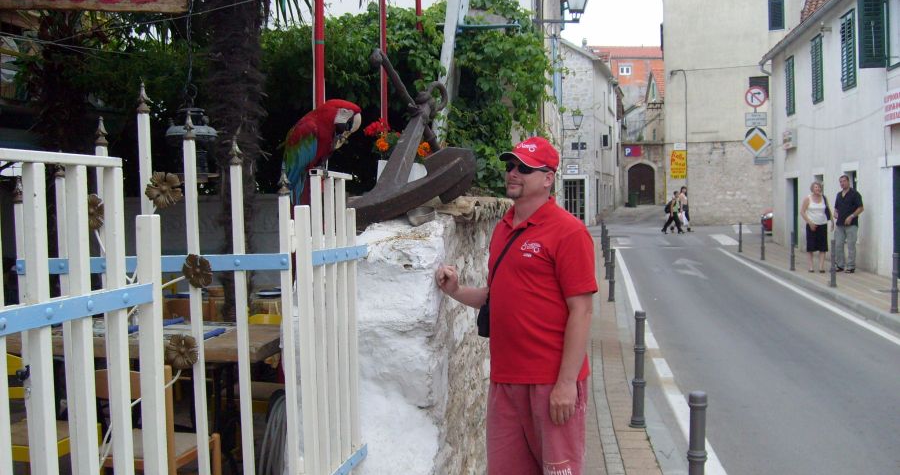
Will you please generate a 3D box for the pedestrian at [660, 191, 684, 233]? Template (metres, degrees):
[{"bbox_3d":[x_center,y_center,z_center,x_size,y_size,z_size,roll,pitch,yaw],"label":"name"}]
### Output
[{"bbox_3d":[8.209,-0.920,33.500,0.780,1.620,0.500,0,3,12],"label":"pedestrian"}]

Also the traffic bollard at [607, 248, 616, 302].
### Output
[{"bbox_3d":[2.268,0.532,12.750,0.110,0.755,0.110,-1,3,0],"label":"traffic bollard"}]

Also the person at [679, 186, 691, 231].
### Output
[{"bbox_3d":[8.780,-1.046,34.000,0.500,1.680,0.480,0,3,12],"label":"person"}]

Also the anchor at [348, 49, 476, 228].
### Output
[{"bbox_3d":[-0.170,-0.468,4.350,0.620,0.820,0.550,1,4,25],"label":"anchor"}]

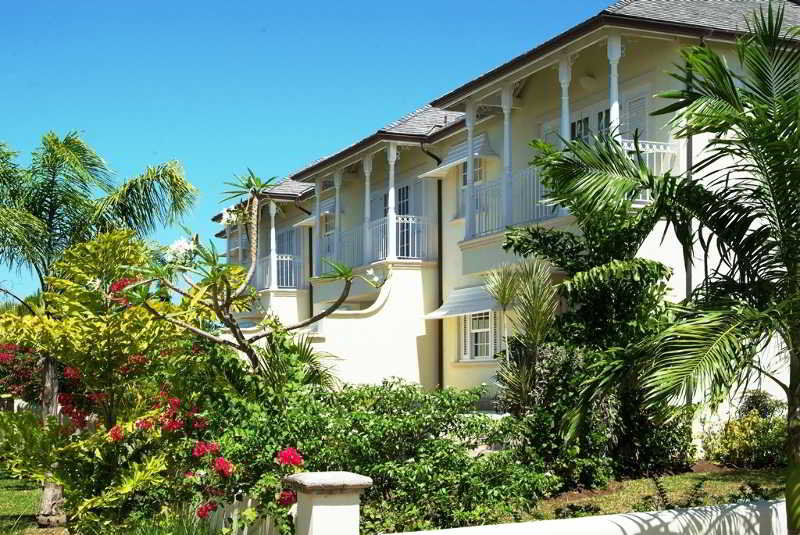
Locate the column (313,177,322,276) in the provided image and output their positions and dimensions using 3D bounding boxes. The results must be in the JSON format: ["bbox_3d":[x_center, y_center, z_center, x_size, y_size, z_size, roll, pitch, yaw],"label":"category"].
[{"bbox_3d":[-2.222,-1.044,31.739,0.170,2.700,0.170,2,-6,-22],"label":"column"}]

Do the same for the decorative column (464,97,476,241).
[{"bbox_3d":[1.335,-1.831,22.534,0.180,2.675,0.180,2,-6,-22],"label":"decorative column"}]

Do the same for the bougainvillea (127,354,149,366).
[{"bbox_3d":[-2.662,0.947,12.000,0.200,0.125,0.160,0,-5,0],"label":"bougainvillea"}]

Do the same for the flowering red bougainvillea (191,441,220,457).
[{"bbox_3d":[-1.855,1.735,11.300,0.270,0.160,0.220,1,-5,-9],"label":"flowering red bougainvillea"}]

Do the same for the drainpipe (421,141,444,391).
[{"bbox_3d":[0.726,0.246,26.272,0.560,6.153,0.200,2,-6,-22],"label":"drainpipe"}]

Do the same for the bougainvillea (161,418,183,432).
[{"bbox_3d":[-2.481,1.716,12.800,0.240,0.155,0.200,1,-5,-11],"label":"bougainvillea"}]

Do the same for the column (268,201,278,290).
[{"bbox_3d":[-3.781,-0.685,35.013,0.180,2.675,0.180,2,-6,-22],"label":"column"}]

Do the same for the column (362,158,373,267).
[{"bbox_3d":[-0.748,-1.364,27.615,0.180,2.675,0.180,2,-6,-22],"label":"column"}]

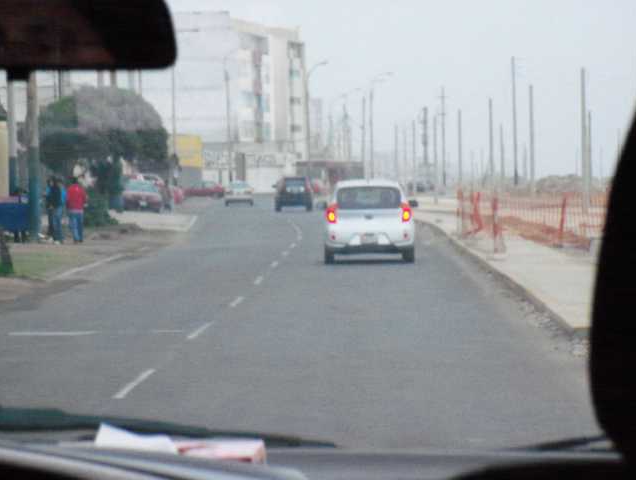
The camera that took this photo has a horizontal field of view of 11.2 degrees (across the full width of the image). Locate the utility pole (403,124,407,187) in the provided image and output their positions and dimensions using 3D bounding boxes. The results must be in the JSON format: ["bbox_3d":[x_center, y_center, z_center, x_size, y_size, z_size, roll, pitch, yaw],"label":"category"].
[{"bbox_3d":[7.529,-7.010,280.000,0.200,5.900,0.200,-1,1,0],"label":"utility pole"}]

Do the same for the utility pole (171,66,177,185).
[{"bbox_3d":[-7.549,-5.832,167.923,0.170,8.500,0.170,-1,1,0],"label":"utility pole"}]

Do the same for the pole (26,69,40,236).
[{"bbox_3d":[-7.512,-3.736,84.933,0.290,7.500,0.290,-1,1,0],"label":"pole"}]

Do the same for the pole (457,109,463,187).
[{"bbox_3d":[9.232,-5.621,210.051,0.200,5.700,0.200,-1,1,0],"label":"pole"}]

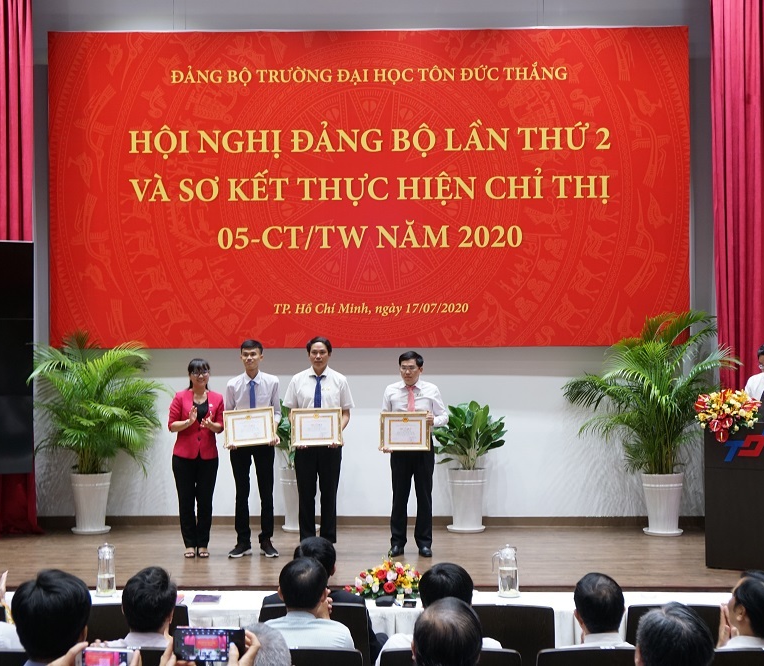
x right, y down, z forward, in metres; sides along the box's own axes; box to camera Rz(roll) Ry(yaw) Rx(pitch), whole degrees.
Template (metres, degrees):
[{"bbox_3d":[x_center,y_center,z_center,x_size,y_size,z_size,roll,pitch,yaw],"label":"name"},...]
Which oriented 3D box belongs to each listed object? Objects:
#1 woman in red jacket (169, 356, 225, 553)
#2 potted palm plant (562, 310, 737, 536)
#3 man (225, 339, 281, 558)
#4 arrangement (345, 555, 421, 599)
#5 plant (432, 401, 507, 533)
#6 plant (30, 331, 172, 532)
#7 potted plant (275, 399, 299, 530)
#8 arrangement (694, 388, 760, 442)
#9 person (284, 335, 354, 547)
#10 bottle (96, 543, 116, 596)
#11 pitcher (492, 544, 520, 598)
[{"bbox_3d":[-1.494,0.992,9.371,0.450,1.580,0.380,0,-1,-10],"label":"woman in red jacket"},{"bbox_3d":[2.425,0.804,10.417,1.530,2.000,1.250,0,-1,1],"label":"potted palm plant"},{"bbox_3d":[-1.046,0.917,9.372,0.460,1.730,0.420,0,-1,-2],"label":"man"},{"bbox_3d":[0.028,1.238,5.980,0.430,0.235,0.300,0,-1,0],"label":"arrangement"},{"bbox_3d":[0.804,1.215,10.650,0.700,1.190,0.640,0,-1,0],"label":"plant"},{"bbox_3d":[-2.618,0.908,10.528,1.250,1.820,1.150,0,-1,1],"label":"plant"},{"bbox_3d":[-0.742,1.223,10.680,0.680,1.190,0.620,0,-1,0],"label":"potted plant"},{"bbox_3d":[2.619,0.625,8.840,0.460,0.410,0.340,-1,-1,27],"label":"arrangement"},{"bbox_3d":[-0.516,0.905,9.351,0.560,1.750,0.420,0,-1,-1],"label":"person"},{"bbox_3d":[-1.498,1.283,6.342,0.105,0.285,0.140,0,-2,-16],"label":"bottle"},{"bbox_3d":[0.636,1.214,5.960,0.143,0.265,0.108,0,-1,0],"label":"pitcher"}]

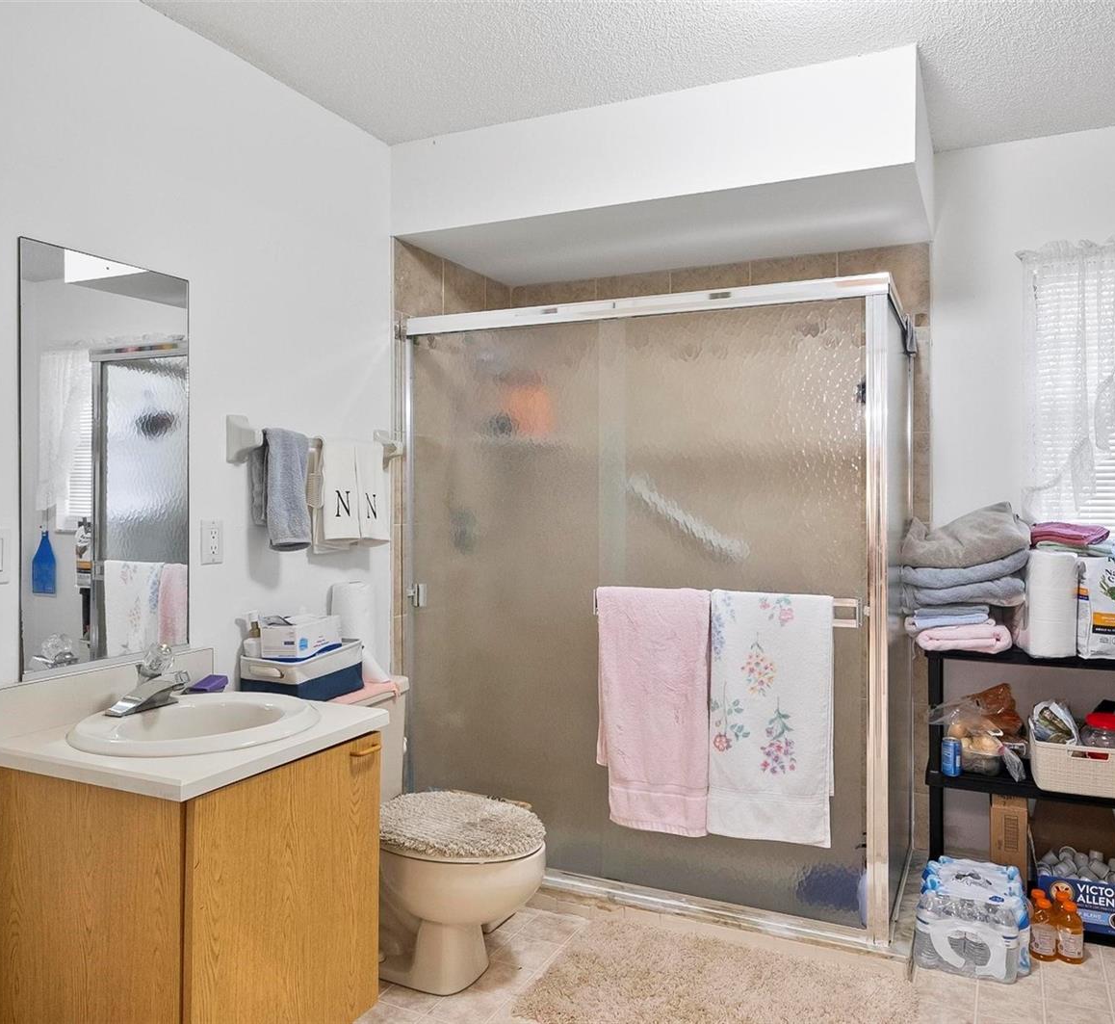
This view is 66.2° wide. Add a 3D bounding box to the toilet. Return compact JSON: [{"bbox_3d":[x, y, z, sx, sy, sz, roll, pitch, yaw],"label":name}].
[{"bbox_3d":[-0.410,0.859,2.321,0.770,0.720,0.460,1,1,25],"label":"toilet"}]

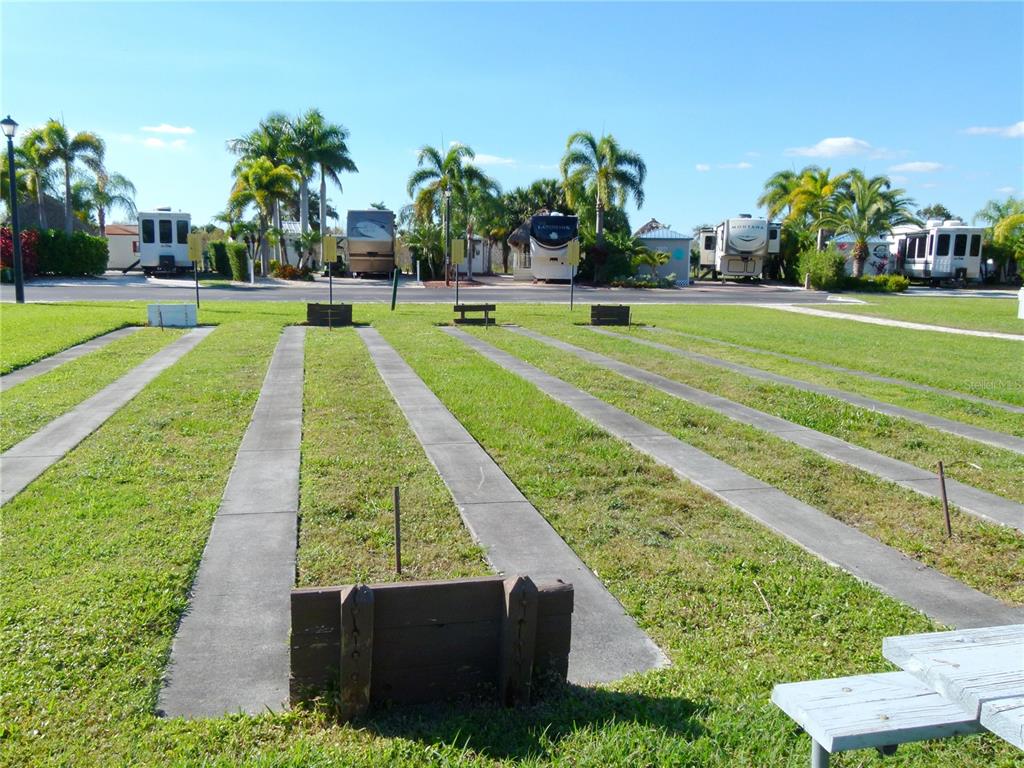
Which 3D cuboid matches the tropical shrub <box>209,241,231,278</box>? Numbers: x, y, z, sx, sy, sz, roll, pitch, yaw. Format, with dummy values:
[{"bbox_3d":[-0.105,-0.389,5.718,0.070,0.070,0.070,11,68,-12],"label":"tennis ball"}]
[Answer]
[{"bbox_3d":[-16.127,-6.949,42.607,1.200,2.100,1.300,-1,10,-12],"label":"tropical shrub"}]

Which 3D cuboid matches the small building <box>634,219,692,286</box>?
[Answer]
[{"bbox_3d":[7.930,-6.599,39.647,2.750,3.000,2.900,2,10,5],"label":"small building"}]

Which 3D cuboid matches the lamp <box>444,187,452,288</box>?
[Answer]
[{"bbox_3d":[-3.017,-6.998,36.620,0.380,4.679,0.380,-1,10,-15],"label":"lamp"}]

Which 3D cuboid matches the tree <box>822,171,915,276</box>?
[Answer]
[{"bbox_3d":[18.225,-7.777,39.310,4.800,5.800,4.700,1,10,0],"label":"tree"}]

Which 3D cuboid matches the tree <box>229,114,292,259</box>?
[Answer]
[{"bbox_3d":[-14.741,-11.376,45.757,4.232,9.152,4.232,-2,10,-17],"label":"tree"}]

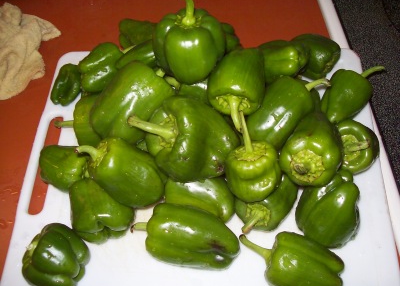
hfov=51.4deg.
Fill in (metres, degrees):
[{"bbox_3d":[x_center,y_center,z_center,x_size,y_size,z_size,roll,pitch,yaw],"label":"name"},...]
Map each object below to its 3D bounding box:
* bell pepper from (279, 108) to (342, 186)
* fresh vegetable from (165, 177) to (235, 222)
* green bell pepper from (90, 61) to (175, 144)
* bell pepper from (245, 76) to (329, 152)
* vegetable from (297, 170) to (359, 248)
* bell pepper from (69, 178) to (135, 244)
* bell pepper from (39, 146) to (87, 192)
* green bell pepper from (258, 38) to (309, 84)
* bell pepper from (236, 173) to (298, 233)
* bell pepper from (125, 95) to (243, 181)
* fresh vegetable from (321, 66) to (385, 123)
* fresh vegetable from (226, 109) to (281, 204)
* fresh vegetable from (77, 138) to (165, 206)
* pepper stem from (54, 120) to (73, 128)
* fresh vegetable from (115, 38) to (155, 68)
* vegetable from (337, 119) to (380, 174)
[{"bbox_3d":[0.135,0.007,0.498,0.068,0.068,0.092,7,37,6],"label":"bell pepper"},{"bbox_3d":[-0.006,0.061,0.474,0.094,0.057,0.060,20,64,13],"label":"fresh vegetable"},{"bbox_3d":[-0.073,-0.052,0.480,0.114,0.070,0.076,-44,67,-6],"label":"green bell pepper"},{"bbox_3d":[0.106,-0.035,0.506,0.064,0.064,0.108,41,81,21],"label":"bell pepper"},{"bbox_3d":[0.153,0.079,0.500,0.068,0.070,0.086,35,98,19],"label":"vegetable"},{"bbox_3d":[-0.113,0.070,0.468,0.066,0.060,0.086,-19,77,-7],"label":"bell pepper"},{"bbox_3d":[-0.158,0.033,0.497,0.071,0.051,0.051,16,63,12],"label":"bell pepper"},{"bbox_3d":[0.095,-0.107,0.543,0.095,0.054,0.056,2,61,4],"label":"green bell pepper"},{"bbox_3d":[0.080,0.068,0.492,0.057,0.057,0.085,26,63,15],"label":"bell pepper"},{"bbox_3d":[-0.022,-0.009,0.482,0.138,0.095,0.095,11,54,-33],"label":"bell pepper"},{"bbox_3d":[0.195,-0.070,0.527,0.054,0.051,0.099,39,75,21],"label":"fresh vegetable"},{"bbox_3d":[0.060,0.018,0.466,0.062,0.098,0.062,-7,44,4],"label":"fresh vegetable"},{"bbox_3d":[-0.094,0.031,0.500,0.110,0.068,0.068,37,64,-15],"label":"fresh vegetable"},{"bbox_3d":[-0.187,-0.027,0.570,0.025,0.008,0.008,-3,61,0],"label":"pepper stem"},{"bbox_3d":[-0.080,-0.115,0.575,0.083,0.054,0.054,-42,68,-12],"label":"fresh vegetable"},{"bbox_3d":[0.199,0.004,0.528,0.060,0.078,0.058,0,90,30],"label":"vegetable"}]

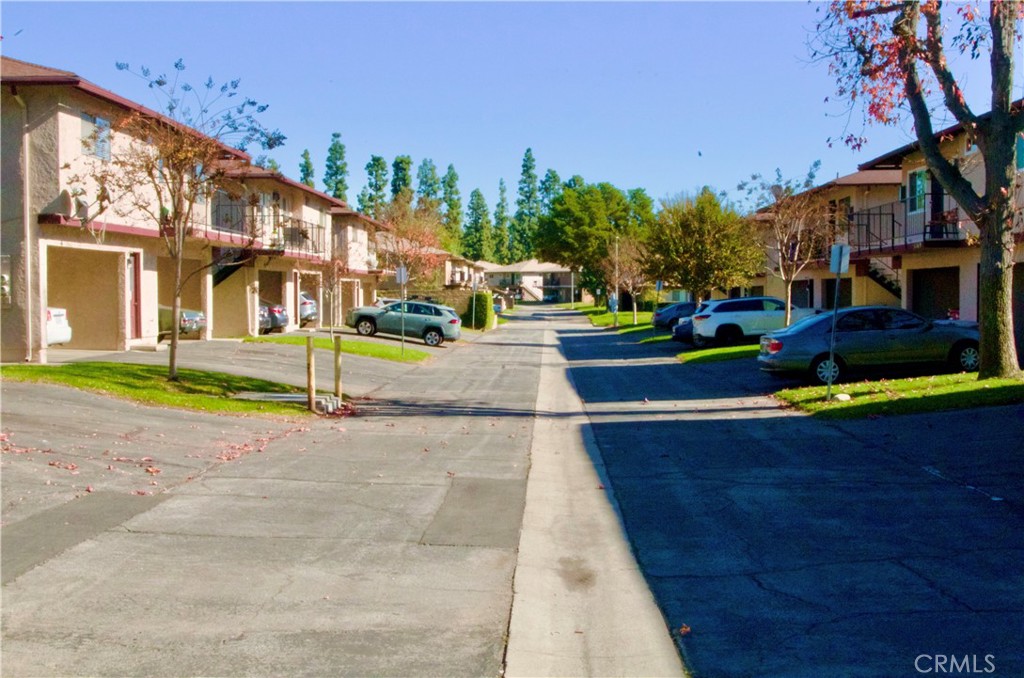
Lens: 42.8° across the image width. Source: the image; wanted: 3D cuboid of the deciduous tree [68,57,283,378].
[{"bbox_3d":[-6.123,-2.197,23.900,3.840,5.876,3.700,0,2,0],"label":"deciduous tree"}]

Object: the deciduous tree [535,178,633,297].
[{"bbox_3d":[9.310,-12.415,170.000,12.800,16.966,12.000,0,2,0],"label":"deciduous tree"}]

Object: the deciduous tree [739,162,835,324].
[{"bbox_3d":[8.095,-2.418,38.500,2.830,5.573,2.800,0,2,0],"label":"deciduous tree"}]

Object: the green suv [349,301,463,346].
[{"bbox_3d":[-4.310,-0.730,52.600,4.600,1.690,1.855,8,2,1],"label":"green suv"}]

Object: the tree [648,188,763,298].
[{"bbox_3d":[8.361,-3.384,57.000,5.200,6.374,5.000,0,2,0],"label":"tree"}]

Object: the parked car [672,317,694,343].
[{"bbox_3d":[8.606,-0.684,51.306,4.650,1.450,1.800,-4,2,0],"label":"parked car"}]

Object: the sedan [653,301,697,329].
[{"bbox_3d":[9.833,-1.387,68.492,4.750,1.450,1.800,-3,2,0],"label":"sedan"}]

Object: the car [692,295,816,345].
[{"bbox_3d":[8.950,-0.690,47.200,4.870,1.730,1.920,-5,2,0],"label":"car"}]

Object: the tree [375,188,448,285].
[{"bbox_3d":[-4.619,-3.631,60.000,3.400,6.572,3.400,0,2,0],"label":"tree"}]

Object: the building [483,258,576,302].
[{"bbox_3d":[3.405,-10.172,228.000,18.500,7.597,12.000,0,2,0],"label":"building"}]

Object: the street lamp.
[{"bbox_3d":[6.032,-3.346,75.000,0.350,5.486,0.350,0,2,0],"label":"street lamp"}]

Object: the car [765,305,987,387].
[{"bbox_3d":[7.270,0.060,25.770,4.800,1.490,1.800,-5,2,0],"label":"car"}]

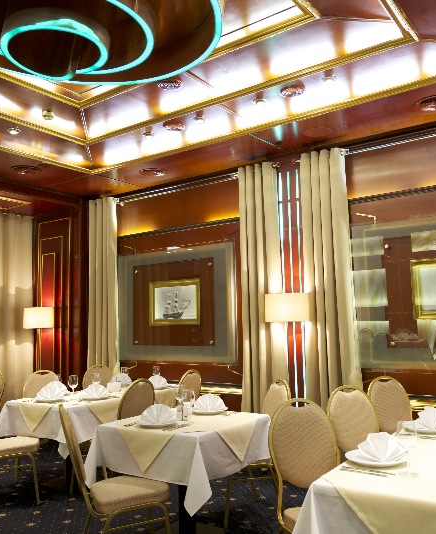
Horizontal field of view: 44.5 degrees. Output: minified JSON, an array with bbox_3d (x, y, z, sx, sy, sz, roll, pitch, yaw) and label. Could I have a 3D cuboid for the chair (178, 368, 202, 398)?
[{"bbox_3d":[-0.482,1.540,5.478,0.600,0.950,0.440,-5,-7,33],"label":"chair"}]

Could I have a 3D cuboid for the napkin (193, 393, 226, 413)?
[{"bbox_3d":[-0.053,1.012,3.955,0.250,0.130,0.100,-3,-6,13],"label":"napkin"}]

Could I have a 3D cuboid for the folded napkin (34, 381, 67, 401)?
[{"bbox_3d":[-1.459,1.078,4.695,0.280,0.155,0.110,-2,-6,9],"label":"folded napkin"}]

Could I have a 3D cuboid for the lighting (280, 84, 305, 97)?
[{"bbox_3d":[0.531,-1.259,3.806,0.175,0.035,0.175,-1,-6,0],"label":"lighting"}]

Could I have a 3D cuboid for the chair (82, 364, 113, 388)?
[{"bbox_3d":[-1.179,1.575,5.853,0.459,0.932,0.589,4,-8,-41],"label":"chair"}]

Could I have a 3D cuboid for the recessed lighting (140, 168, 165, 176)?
[{"bbox_3d":[-0.667,-0.963,5.434,0.280,0.035,0.280,-1,-6,0],"label":"recessed lighting"}]

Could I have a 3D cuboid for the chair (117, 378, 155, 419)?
[{"bbox_3d":[-0.877,1.426,4.545,0.589,0.932,0.459,-5,-7,30],"label":"chair"}]

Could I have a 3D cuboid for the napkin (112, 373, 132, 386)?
[{"bbox_3d":[-1.022,1.217,5.697,0.235,0.130,0.100,-1,-6,-5],"label":"napkin"}]

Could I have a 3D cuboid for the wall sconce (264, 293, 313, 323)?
[{"bbox_3d":[0.654,0.376,4.950,0.430,0.277,0.190,-6,-8,36],"label":"wall sconce"}]

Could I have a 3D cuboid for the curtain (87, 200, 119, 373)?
[{"bbox_3d":[-1.380,0.611,6.452,0.425,2.946,0.137,-6,-8,35],"label":"curtain"}]

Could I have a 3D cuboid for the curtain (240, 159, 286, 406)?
[{"bbox_3d":[0.431,0.431,5.175,0.411,2.946,0.137,-6,-8,35],"label":"curtain"}]

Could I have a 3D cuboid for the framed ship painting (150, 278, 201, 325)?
[{"bbox_3d":[-0.479,0.379,5.748,0.714,0.487,0.050,-5,-7,35],"label":"framed ship painting"}]

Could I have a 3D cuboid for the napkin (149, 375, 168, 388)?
[{"bbox_3d":[-0.590,1.141,5.332,0.240,0.130,0.100,-2,-6,9],"label":"napkin"}]

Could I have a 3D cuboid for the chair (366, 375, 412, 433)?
[{"bbox_3d":[1.457,1.323,4.012,0.450,0.935,0.570,0,-6,-16],"label":"chair"}]

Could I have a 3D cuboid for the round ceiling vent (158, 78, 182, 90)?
[{"bbox_3d":[-0.372,-1.416,4.121,0.200,0.040,0.200,-1,-6,0],"label":"round ceiling vent"}]

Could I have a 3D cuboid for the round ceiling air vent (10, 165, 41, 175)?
[{"bbox_3d":[-1.986,-1.000,5.518,0.301,0.038,0.301,-1,-6,0],"label":"round ceiling air vent"}]

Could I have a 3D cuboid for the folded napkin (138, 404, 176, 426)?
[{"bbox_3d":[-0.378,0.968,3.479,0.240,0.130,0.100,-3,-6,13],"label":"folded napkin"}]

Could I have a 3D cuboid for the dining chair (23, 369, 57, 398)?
[{"bbox_3d":[-1.721,1.560,5.441,0.440,0.950,0.600,2,-7,-30],"label":"dining chair"}]

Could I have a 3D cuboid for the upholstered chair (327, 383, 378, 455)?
[{"bbox_3d":[0.928,1.206,3.076,0.440,0.950,0.600,1,-6,-19],"label":"upholstered chair"}]

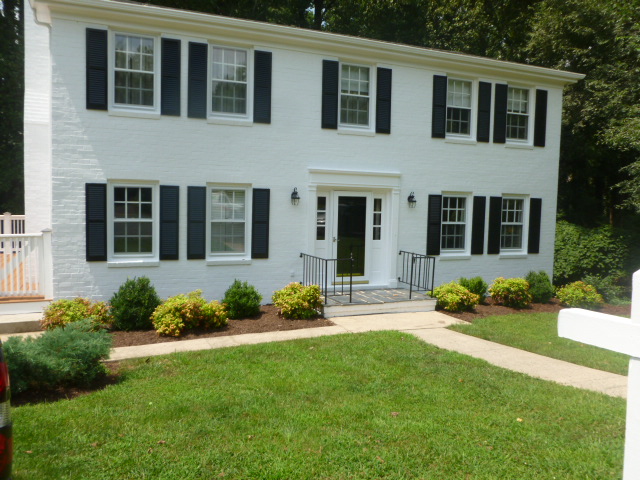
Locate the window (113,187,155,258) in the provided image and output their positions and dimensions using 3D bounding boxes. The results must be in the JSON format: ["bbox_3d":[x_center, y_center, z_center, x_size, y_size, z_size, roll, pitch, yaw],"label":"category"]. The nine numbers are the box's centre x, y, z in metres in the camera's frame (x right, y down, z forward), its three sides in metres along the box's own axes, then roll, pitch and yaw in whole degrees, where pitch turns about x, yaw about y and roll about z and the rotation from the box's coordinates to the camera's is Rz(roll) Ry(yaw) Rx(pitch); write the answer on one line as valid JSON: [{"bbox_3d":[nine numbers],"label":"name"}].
[{"bbox_3d":[-3.499,-0.362,9.775,0.825,1.396,0.112,0,4,-22],"label":"window"}]

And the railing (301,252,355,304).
[{"bbox_3d":[0.110,0.743,10.424,0.552,0.834,1.367,0,4,-22],"label":"railing"}]

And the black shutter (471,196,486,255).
[{"bbox_3d":[3.857,-0.344,12.578,0.357,1.410,0.040,0,4,-22],"label":"black shutter"}]

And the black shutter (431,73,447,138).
[{"bbox_3d":[2.759,-3.066,11.987,0.356,1.414,0.040,0,4,-22],"label":"black shutter"}]

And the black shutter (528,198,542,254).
[{"bbox_3d":[5.495,-0.348,13.261,0.355,1.413,0.040,0,4,-22],"label":"black shutter"}]

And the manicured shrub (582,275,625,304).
[{"bbox_3d":[6.771,1.141,12.286,1.000,0.625,0.920,0,4,-22],"label":"manicured shrub"}]

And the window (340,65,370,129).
[{"bbox_3d":[0.772,-3.126,11.202,0.780,1.340,0.100,0,4,-22],"label":"window"}]

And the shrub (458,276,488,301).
[{"bbox_3d":[3.569,1.134,12.115,0.750,0.628,0.731,0,4,-22],"label":"shrub"}]

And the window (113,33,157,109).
[{"bbox_3d":[-3.404,-3.068,9.522,0.818,1.363,0.103,0,4,-22],"label":"window"}]

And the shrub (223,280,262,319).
[{"bbox_3d":[-1.381,1.052,9.254,0.720,0.660,0.700,0,4,-22],"label":"shrub"}]

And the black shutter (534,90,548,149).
[{"bbox_3d":[5.550,-3.074,13.055,0.356,1.410,0.045,0,4,-22],"label":"black shutter"}]

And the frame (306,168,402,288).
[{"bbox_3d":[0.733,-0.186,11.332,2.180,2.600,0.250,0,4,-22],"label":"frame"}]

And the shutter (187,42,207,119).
[{"bbox_3d":[-2.343,-3.049,9.941,0.356,1.414,0.040,0,4,-22],"label":"shutter"}]

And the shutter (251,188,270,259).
[{"bbox_3d":[-1.210,-0.335,10.525,0.356,1.404,0.045,0,4,-22],"label":"shutter"}]

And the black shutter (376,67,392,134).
[{"bbox_3d":[1.413,-3.062,11.448,0.356,1.414,0.040,0,4,-22],"label":"black shutter"}]

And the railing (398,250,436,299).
[{"bbox_3d":[1.845,0.737,11.123,0.543,0.834,1.367,0,4,-22],"label":"railing"}]

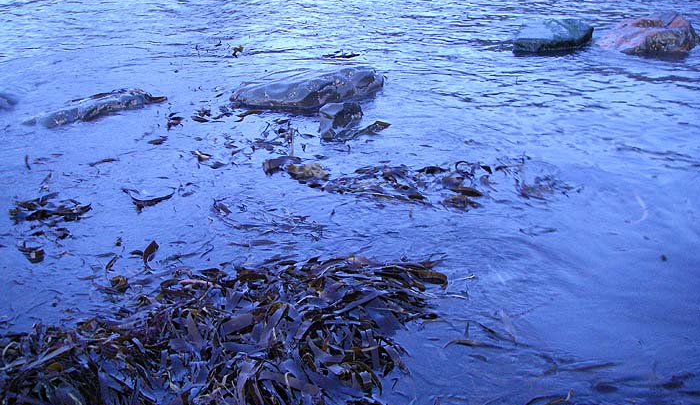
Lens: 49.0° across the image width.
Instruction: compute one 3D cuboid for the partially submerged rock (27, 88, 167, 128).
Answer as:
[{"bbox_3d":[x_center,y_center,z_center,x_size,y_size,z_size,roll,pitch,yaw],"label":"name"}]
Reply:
[{"bbox_3d":[-1.560,-0.600,4.820,0.820,0.160,0.280,-15,29,-28],"label":"partially submerged rock"}]

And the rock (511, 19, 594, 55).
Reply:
[{"bbox_3d":[1.670,-1.359,6.364,0.630,0.180,0.470,-5,26,-11],"label":"rock"}]

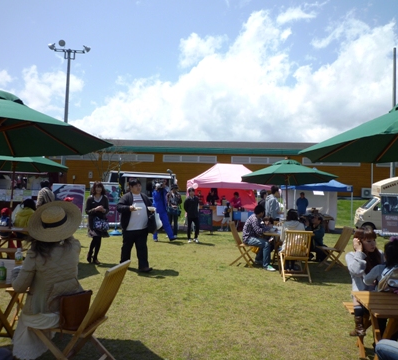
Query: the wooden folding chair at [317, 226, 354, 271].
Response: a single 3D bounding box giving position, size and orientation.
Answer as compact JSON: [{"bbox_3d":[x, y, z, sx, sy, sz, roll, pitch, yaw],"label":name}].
[{"bbox_3d":[2.877,1.418,7.303,0.560,0.890,0.480,2,-3,3],"label":"wooden folding chair"}]

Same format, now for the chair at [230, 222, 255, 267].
[{"bbox_3d":[0.949,1.350,7.344,0.530,0.910,0.460,1,-3,16],"label":"chair"}]

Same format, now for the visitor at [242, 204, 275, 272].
[{"bbox_3d":[1.251,1.190,7.107,0.780,1.290,0.520,2,-2,6],"label":"visitor"}]

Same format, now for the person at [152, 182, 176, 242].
[{"bbox_3d":[-1.080,0.992,10.400,0.600,1.730,0.550,2,-2,11],"label":"person"}]

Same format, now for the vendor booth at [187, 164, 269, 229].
[{"bbox_3d":[1.357,0.760,16.285,3.550,3.000,2.450,2,-3,-9],"label":"vendor booth"}]

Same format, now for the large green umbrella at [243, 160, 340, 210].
[{"bbox_3d":[2.014,0.688,7.800,2.200,2.390,2.200,2,-2,0],"label":"large green umbrella"}]

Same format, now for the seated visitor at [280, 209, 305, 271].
[{"bbox_3d":[1.801,1.204,6.677,0.480,1.270,0.750,2,-2,5],"label":"seated visitor"}]

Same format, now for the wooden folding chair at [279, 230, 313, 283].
[{"bbox_3d":[1.786,1.374,6.349,0.480,0.900,0.580,2,-2,4],"label":"wooden folding chair"}]

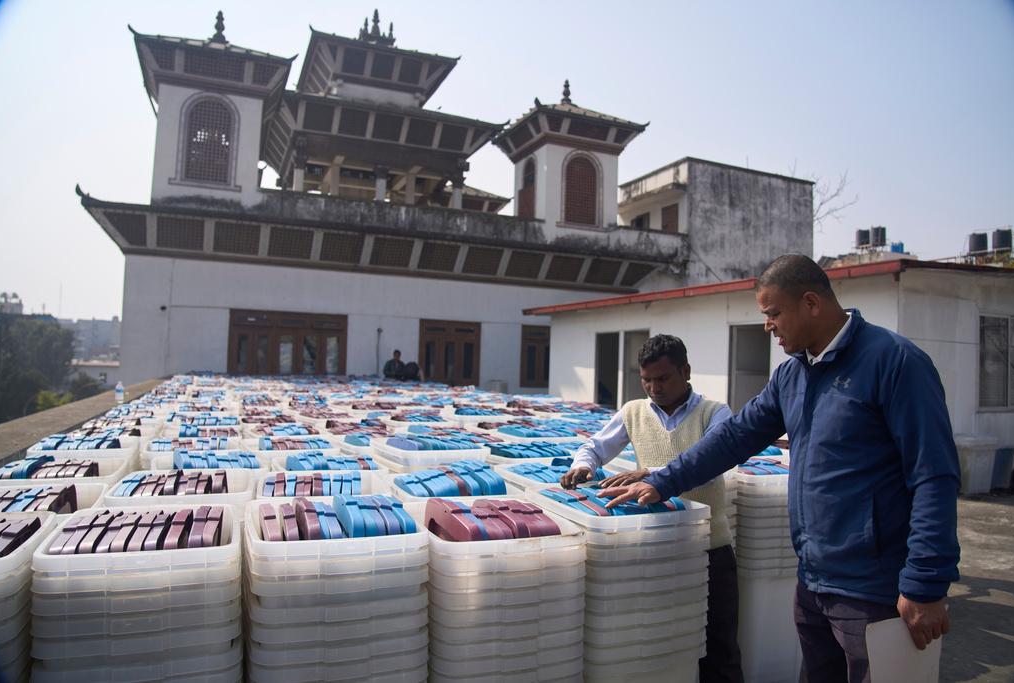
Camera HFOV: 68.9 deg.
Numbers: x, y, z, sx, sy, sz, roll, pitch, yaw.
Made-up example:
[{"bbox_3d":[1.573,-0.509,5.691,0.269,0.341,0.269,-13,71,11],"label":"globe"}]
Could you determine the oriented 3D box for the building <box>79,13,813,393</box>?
[{"bbox_3d":[-1.822,-4.197,25.220,20.289,13.363,13.304,3,-3,-22],"label":"building"}]

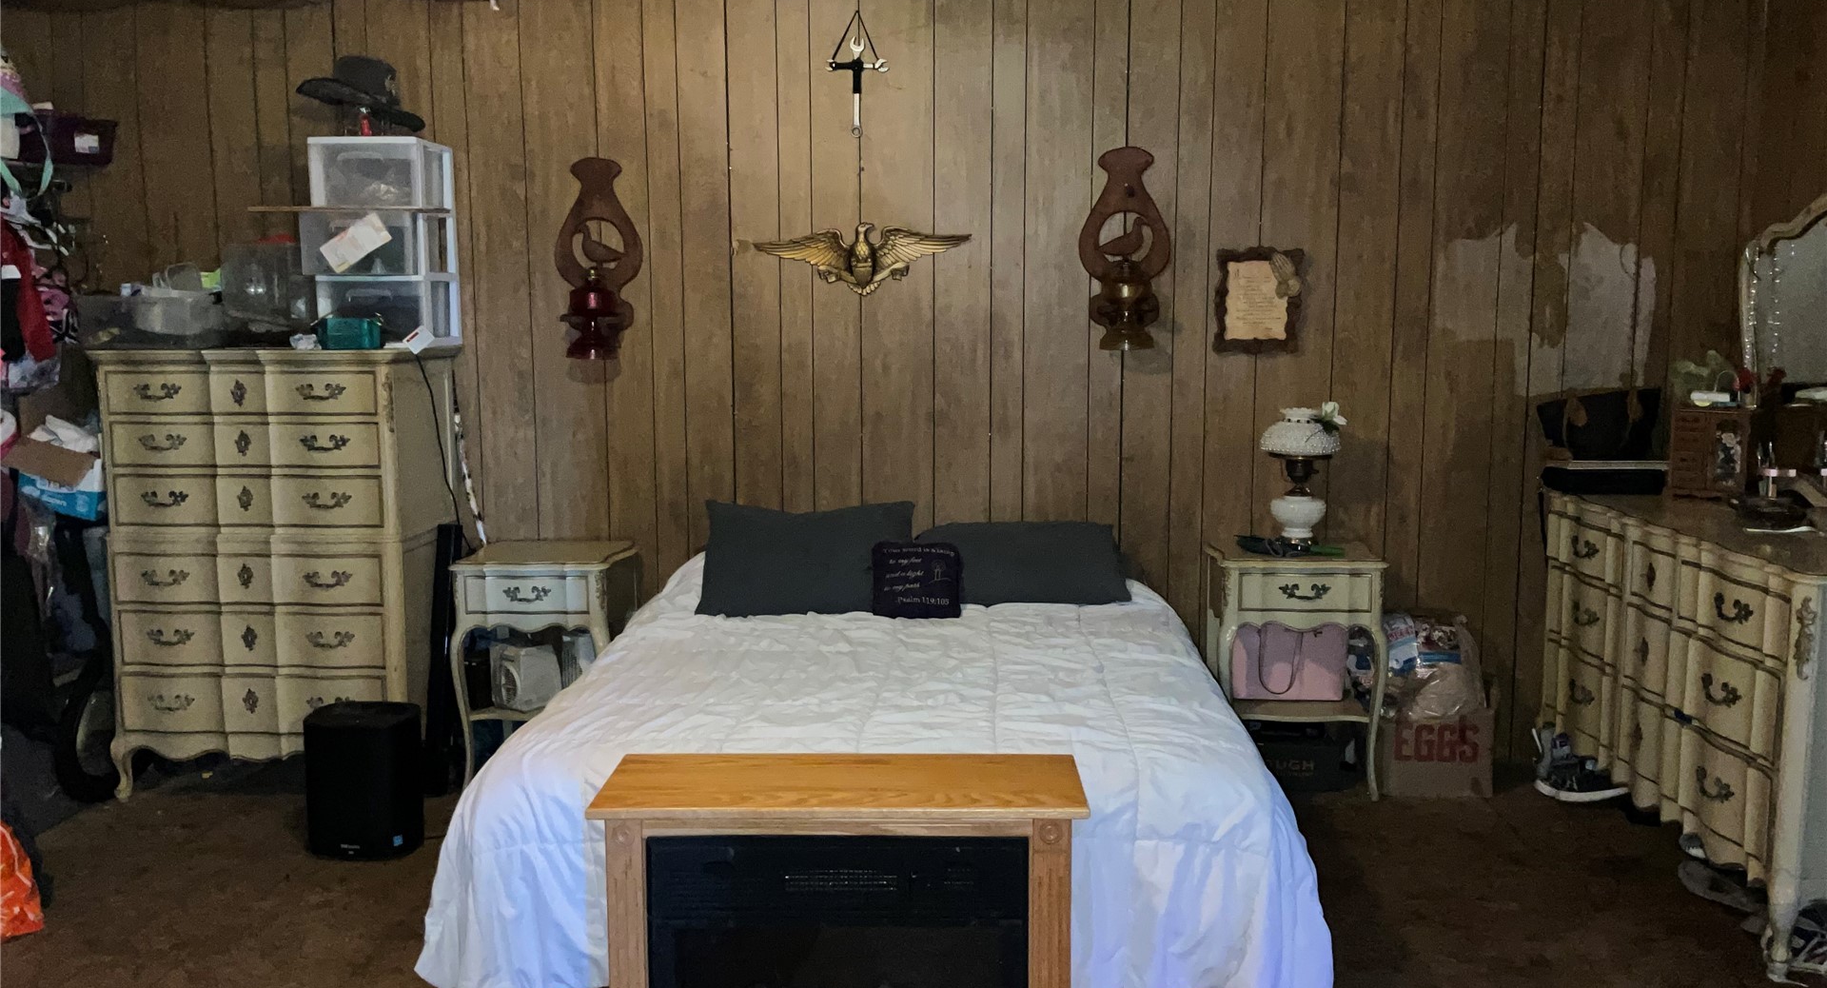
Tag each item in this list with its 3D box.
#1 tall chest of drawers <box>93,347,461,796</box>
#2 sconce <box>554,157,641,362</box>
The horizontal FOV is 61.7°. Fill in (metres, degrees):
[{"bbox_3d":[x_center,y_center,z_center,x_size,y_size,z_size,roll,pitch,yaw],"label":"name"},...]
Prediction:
[{"bbox_3d":[-1.870,0.223,4.609,0.890,1.300,0.480,0,7,3],"label":"tall chest of drawers"},{"bbox_3d":[-0.976,-0.717,4.717,0.265,0.625,0.170,0,7,4],"label":"sconce"}]

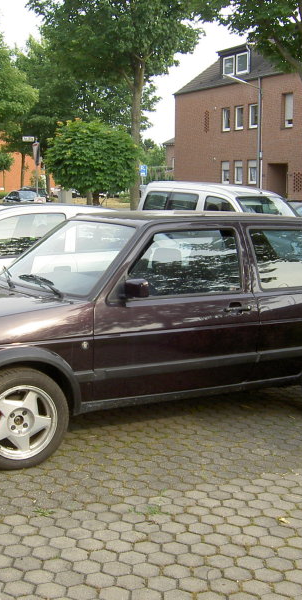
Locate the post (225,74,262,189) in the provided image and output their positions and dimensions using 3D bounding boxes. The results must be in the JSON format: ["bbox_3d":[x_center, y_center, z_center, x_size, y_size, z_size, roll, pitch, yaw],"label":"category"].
[{"bbox_3d":[3.909,-6.302,32.488,2.000,6.450,0.250,-4,9,-28],"label":"post"}]

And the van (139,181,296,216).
[{"bbox_3d":[1.680,-1.628,17.043,1.710,1.810,4.080,-7,11,-40],"label":"van"}]

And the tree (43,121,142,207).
[{"bbox_3d":[-1.936,-3.961,25.698,3.150,3.865,3.150,0,8,0],"label":"tree"}]

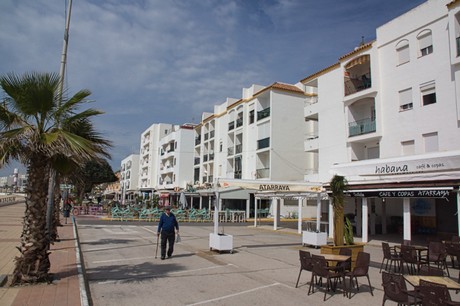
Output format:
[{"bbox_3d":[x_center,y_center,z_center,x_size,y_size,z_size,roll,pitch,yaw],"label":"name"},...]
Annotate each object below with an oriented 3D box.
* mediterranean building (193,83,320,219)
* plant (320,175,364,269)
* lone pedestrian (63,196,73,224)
[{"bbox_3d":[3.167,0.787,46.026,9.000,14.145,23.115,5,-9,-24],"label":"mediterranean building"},{"bbox_3d":[3.288,2.025,10.224,1.294,2.700,0.600,6,-9,-27],"label":"plant"},{"bbox_3d":[-9.989,3.555,21.289,0.530,1.690,0.400,5,-9,-24],"label":"lone pedestrian"}]

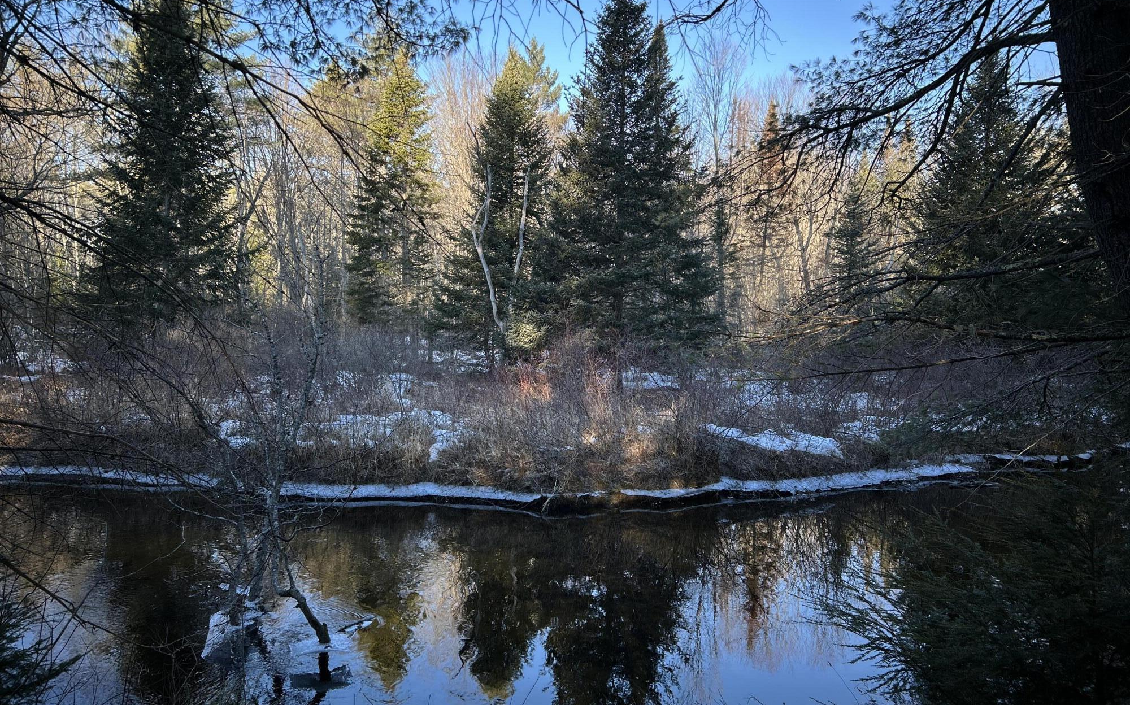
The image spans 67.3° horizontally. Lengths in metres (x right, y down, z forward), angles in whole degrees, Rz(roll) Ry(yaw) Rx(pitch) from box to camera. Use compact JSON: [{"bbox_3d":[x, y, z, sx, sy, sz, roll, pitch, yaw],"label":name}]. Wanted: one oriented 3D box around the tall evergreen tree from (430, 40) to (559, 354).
[{"bbox_3d":[-1.950,-4.364,26.123,4.000,9.980,4.000,2,3,0],"label":"tall evergreen tree"}]

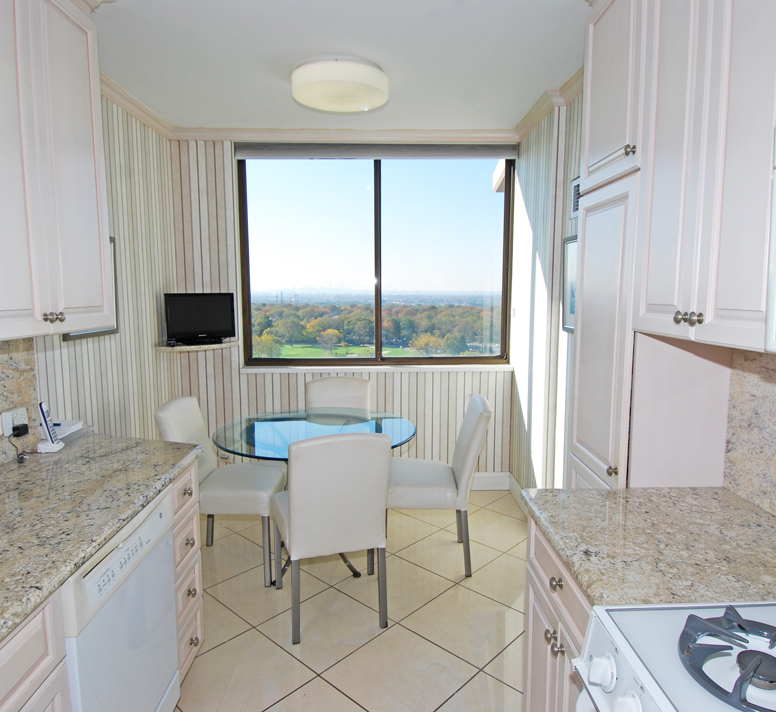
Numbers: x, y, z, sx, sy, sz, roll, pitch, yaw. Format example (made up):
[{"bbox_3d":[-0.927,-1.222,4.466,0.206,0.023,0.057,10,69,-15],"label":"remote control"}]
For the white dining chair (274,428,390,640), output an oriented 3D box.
[{"bbox_3d":[-0.257,0.747,2.482,0.495,0.939,0.570,-2,7,-15],"label":"white dining chair"}]

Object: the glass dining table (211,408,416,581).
[{"bbox_3d":[-0.383,0.780,2.994,1.100,0.752,1.100,0,7,-1],"label":"glass dining table"}]

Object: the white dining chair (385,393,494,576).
[{"bbox_3d":[0.242,0.687,2.982,0.570,0.939,0.495,0,7,1],"label":"white dining chair"}]

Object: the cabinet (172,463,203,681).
[{"bbox_3d":[-1.047,0.791,1.999,0.600,0.785,0.290,0,7,-1],"label":"cabinet"}]

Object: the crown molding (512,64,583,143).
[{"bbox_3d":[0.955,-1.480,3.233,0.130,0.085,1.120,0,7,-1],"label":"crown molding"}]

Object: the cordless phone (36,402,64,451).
[{"bbox_3d":[-1.257,0.261,1.992,0.085,0.180,0.070,-1,7,-7],"label":"cordless phone"}]

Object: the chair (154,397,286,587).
[{"bbox_3d":[-0.876,0.694,2.933,0.570,0.939,0.495,0,7,1],"label":"chair"}]

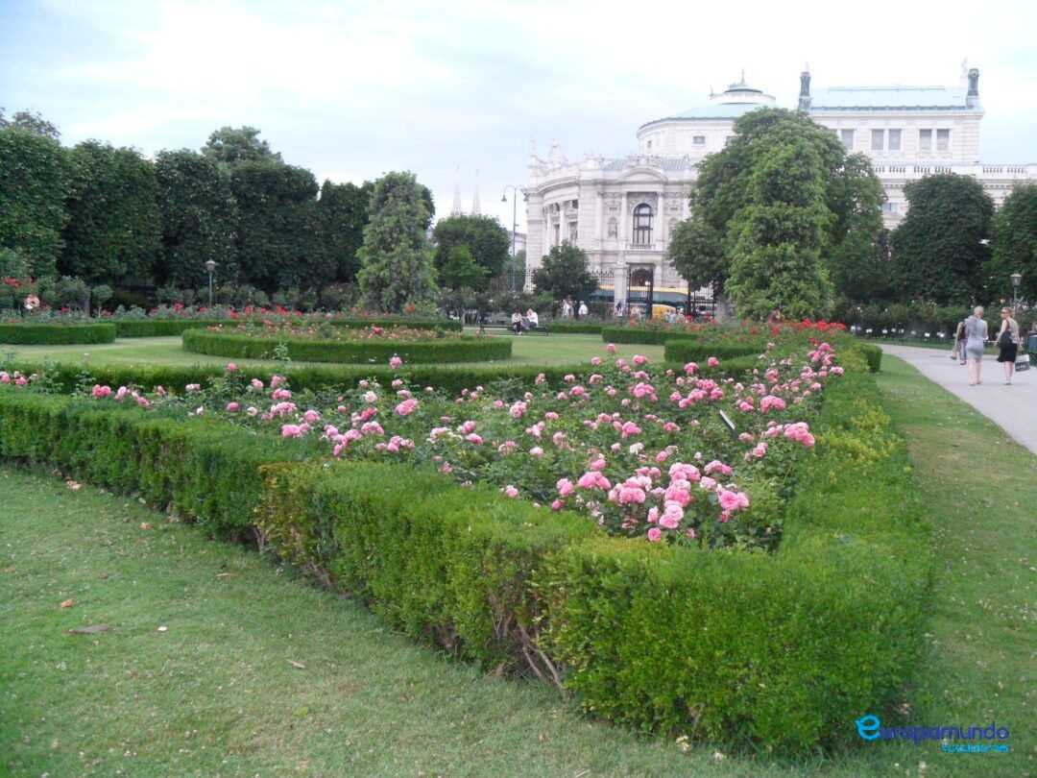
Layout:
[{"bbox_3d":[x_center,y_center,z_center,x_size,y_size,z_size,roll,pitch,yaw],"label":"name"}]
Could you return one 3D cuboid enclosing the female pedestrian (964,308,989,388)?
[{"bbox_3d":[9.774,-0.927,22.400,0.480,1.680,0.360,2,5,17],"label":"female pedestrian"}]

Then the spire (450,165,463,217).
[{"bbox_3d":[-44.956,-140.683,756.010,9.500,40.000,9.500,1,5,-4],"label":"spire"}]

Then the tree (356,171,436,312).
[{"bbox_3d":[-7.232,-8.153,61.548,4.656,8.882,4.656,1,5,-7],"label":"tree"}]

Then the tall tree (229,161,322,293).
[{"bbox_3d":[-15.668,-9.399,67.479,6.103,10.042,6.103,0,5,-13],"label":"tall tree"}]

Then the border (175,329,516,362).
[{"bbox_3d":[-4.954,-1.329,30.302,9.700,0.560,9.700,0,5,-9],"label":"border"}]

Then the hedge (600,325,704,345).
[{"bbox_3d":[5.400,-1.970,41.300,0.650,0.550,6.600,-2,5,-30],"label":"hedge"}]

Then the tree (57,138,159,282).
[{"bbox_3d":[-22.262,-8.233,57.000,4.400,9.600,4.800,5,6,43],"label":"tree"}]

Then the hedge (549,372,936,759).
[{"bbox_3d":[3.000,0.432,10.835,1.370,0.600,14.850,3,5,17],"label":"hedge"}]

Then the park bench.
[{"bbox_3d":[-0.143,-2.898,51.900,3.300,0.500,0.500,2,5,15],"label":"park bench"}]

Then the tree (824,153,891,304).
[{"bbox_3d":[21.753,-9.621,69.405,5.128,11.663,6.500,3,5,17],"label":"tree"}]

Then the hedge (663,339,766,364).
[{"bbox_3d":[5.400,-0.870,27.800,0.650,0.550,3.900,-3,6,-37],"label":"hedge"}]

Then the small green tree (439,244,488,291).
[{"bbox_3d":[-3.844,-7.185,73.000,3.500,5.500,3.500,1,5,0],"label":"small green tree"}]

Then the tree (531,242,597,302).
[{"bbox_3d":[3.109,-6.930,70.000,4.500,5.700,4.500,1,5,0],"label":"tree"}]

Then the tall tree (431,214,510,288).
[{"bbox_3d":[-3.663,-9.208,80.000,6.200,8.400,6.000,1,5,0],"label":"tall tree"}]

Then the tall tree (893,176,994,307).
[{"bbox_3d":[25.816,-8.187,64.500,6.309,9.781,6.309,3,5,21],"label":"tall tree"}]

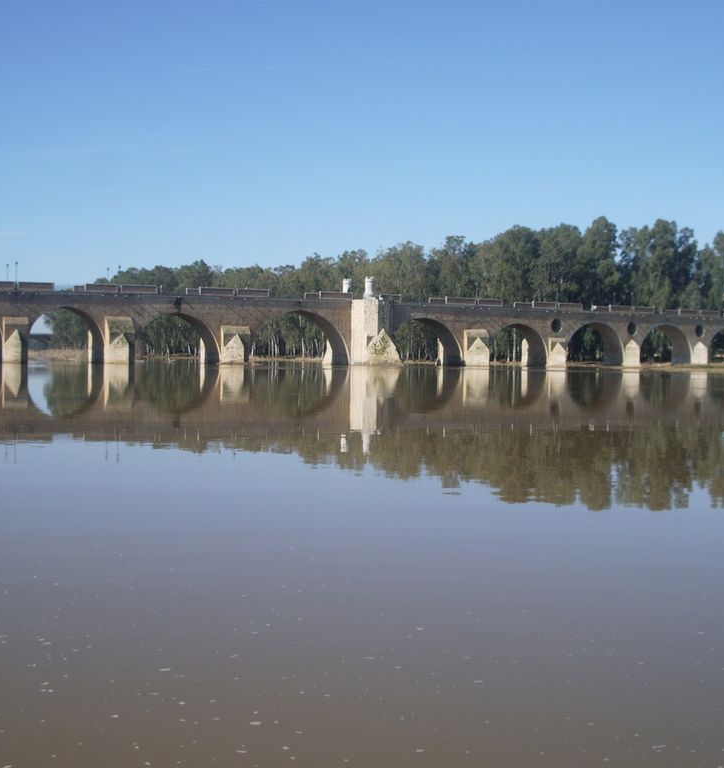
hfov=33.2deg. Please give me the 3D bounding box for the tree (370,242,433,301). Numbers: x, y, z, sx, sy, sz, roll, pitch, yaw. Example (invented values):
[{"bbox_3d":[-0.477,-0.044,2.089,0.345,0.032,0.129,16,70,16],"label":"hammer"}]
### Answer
[{"bbox_3d":[9.840,-21.290,302.000,15.440,27.890,14.000,1,1,2],"label":"tree"}]

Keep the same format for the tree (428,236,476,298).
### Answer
[{"bbox_3d":[22.540,-21.910,302.000,11.950,29.630,12.000,1,1,4],"label":"tree"}]

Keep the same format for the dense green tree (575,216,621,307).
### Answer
[{"bbox_3d":[60.580,-24.950,312.000,11.830,36.270,12.500,1,1,11],"label":"dense green tree"}]

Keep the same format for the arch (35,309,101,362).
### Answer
[{"bbox_3d":[-53.210,-8.580,214.360,13.580,9.900,6.300,0,2,-31],"label":"arch"}]

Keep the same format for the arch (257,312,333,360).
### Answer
[{"bbox_3d":[-13.350,-8.940,238.310,21.110,10.490,6.300,0,2,-31],"label":"arch"}]

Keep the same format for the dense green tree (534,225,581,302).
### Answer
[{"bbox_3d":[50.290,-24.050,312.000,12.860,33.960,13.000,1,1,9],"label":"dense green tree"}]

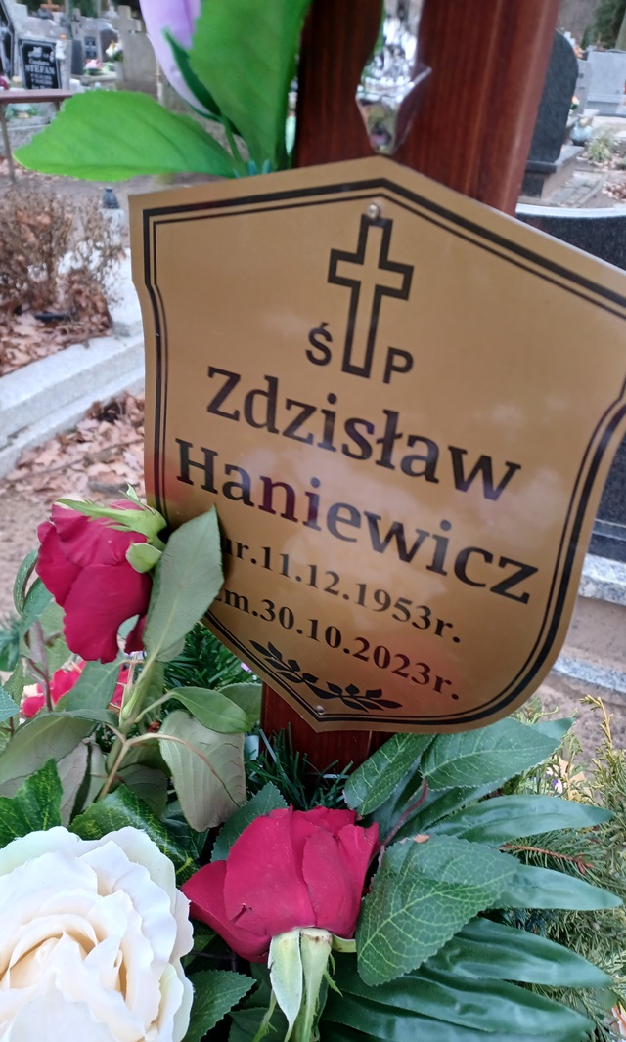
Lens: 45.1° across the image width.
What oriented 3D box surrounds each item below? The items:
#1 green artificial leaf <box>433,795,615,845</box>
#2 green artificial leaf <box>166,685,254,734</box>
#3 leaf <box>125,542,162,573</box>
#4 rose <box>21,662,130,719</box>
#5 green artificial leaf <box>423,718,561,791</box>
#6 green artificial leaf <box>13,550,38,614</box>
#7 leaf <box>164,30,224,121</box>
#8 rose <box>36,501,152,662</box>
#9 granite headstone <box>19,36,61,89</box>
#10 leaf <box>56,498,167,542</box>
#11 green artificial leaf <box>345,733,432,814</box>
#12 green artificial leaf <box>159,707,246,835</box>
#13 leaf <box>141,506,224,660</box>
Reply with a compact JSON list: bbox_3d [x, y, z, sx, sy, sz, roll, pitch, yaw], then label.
[{"bbox_3d":[0.113,0.164,0.413,0.110,0.014,0.029,-1,48,-10],"label":"green artificial leaf"},{"bbox_3d":[-0.052,0.095,0.380,0.047,0.012,0.024,18,57,12],"label":"green artificial leaf"},{"bbox_3d":[-0.080,0.017,0.355,0.018,0.015,0.009,19,12,4],"label":"leaf"},{"bbox_3d":[-0.144,0.105,0.455,0.066,0.050,0.066,-2,41,2],"label":"rose"},{"bbox_3d":[0.096,0.126,0.408,0.083,0.014,0.038,-7,59,-18],"label":"green artificial leaf"},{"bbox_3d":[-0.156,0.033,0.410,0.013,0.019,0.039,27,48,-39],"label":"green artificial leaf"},{"bbox_3d":[-0.054,-0.204,0.345,0.049,0.013,0.013,58,30,3],"label":"leaf"},{"bbox_3d":[-0.103,0.029,0.357,0.051,0.070,0.060,-6,-6,-14],"label":"rose"},{"bbox_3d":[-2.179,-3.704,6.139,0.440,0.470,0.110,17,35,17],"label":"granite headstone"},{"bbox_3d":[-0.094,-0.001,0.350,0.049,0.017,0.019,9,56,-20],"label":"leaf"},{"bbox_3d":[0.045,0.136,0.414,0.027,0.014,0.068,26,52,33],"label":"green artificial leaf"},{"bbox_3d":[-0.057,0.129,0.390,0.038,0.014,0.061,-14,71,5],"label":"green artificial leaf"},{"bbox_3d":[-0.065,0.032,0.375,0.042,0.085,0.015,26,-4,-2],"label":"leaf"}]

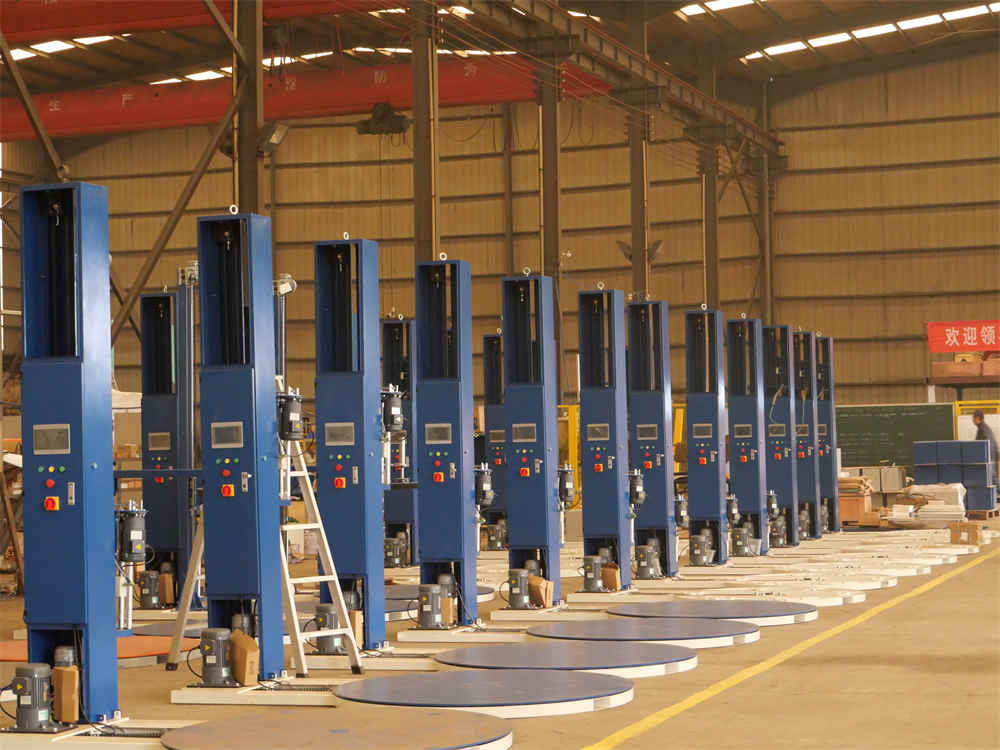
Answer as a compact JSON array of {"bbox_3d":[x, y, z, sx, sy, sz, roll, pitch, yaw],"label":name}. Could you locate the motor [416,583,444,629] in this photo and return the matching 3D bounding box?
[{"bbox_3d":[-0.511,1.688,14.751,0.165,0.315,0.185,-2,-2,22],"label":"motor"}]

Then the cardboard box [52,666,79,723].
[{"bbox_3d":[-2.147,1.589,10.021,0.135,0.255,0.065,-3,-2,32],"label":"cardboard box"}]

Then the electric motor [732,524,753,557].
[{"bbox_3d":[2.755,1.887,22.915,0.190,0.310,0.200,-2,-2,21],"label":"electric motor"}]

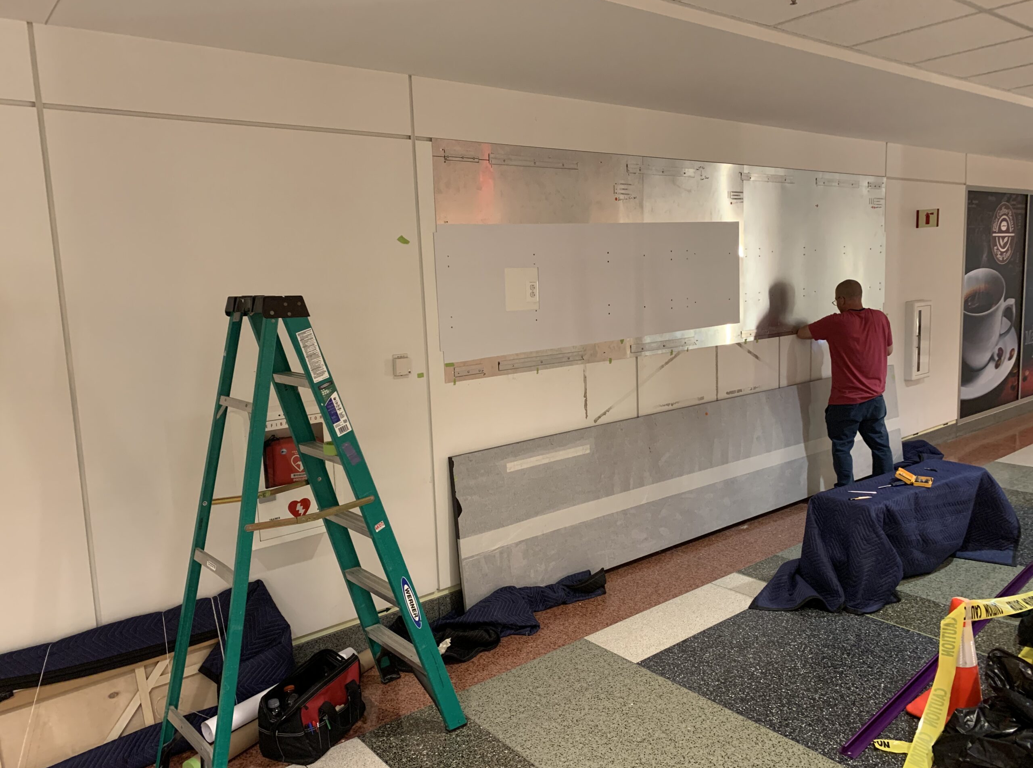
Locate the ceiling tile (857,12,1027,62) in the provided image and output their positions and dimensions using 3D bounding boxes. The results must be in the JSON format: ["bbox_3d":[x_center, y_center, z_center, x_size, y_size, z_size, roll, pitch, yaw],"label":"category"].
[{"bbox_3d":[1.996,-1.614,3.621,0.615,0.020,0.577,-8,10,-37],"label":"ceiling tile"}]

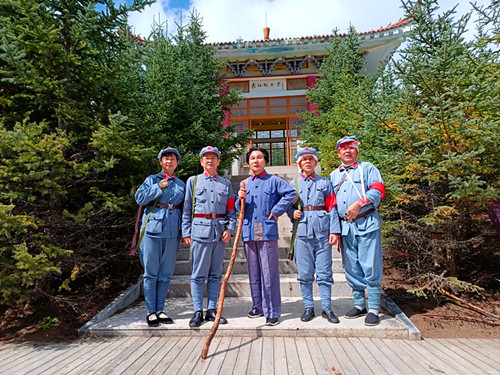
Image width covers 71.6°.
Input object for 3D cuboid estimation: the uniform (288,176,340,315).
[{"bbox_3d":[0.682,0.524,3.469,0.494,1.374,0.380,-4,-9,21],"label":"uniform"}]

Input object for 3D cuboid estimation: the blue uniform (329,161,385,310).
[{"bbox_3d":[1.082,0.463,3.442,0.511,1.476,0.420,-7,-10,36],"label":"blue uniform"}]

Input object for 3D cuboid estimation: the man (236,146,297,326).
[{"bbox_3d":[0.167,0.433,3.444,0.581,1.700,0.480,-4,-9,18],"label":"man"}]

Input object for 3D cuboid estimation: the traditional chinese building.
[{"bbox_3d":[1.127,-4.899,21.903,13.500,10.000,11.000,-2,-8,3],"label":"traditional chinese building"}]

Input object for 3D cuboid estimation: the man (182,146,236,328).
[{"bbox_3d":[-0.398,0.431,3.403,0.520,1.704,0.350,1,-9,-14],"label":"man"}]

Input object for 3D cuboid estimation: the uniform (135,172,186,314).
[{"bbox_3d":[-0.887,0.535,3.437,0.500,1.390,0.310,3,-9,-26],"label":"uniform"}]

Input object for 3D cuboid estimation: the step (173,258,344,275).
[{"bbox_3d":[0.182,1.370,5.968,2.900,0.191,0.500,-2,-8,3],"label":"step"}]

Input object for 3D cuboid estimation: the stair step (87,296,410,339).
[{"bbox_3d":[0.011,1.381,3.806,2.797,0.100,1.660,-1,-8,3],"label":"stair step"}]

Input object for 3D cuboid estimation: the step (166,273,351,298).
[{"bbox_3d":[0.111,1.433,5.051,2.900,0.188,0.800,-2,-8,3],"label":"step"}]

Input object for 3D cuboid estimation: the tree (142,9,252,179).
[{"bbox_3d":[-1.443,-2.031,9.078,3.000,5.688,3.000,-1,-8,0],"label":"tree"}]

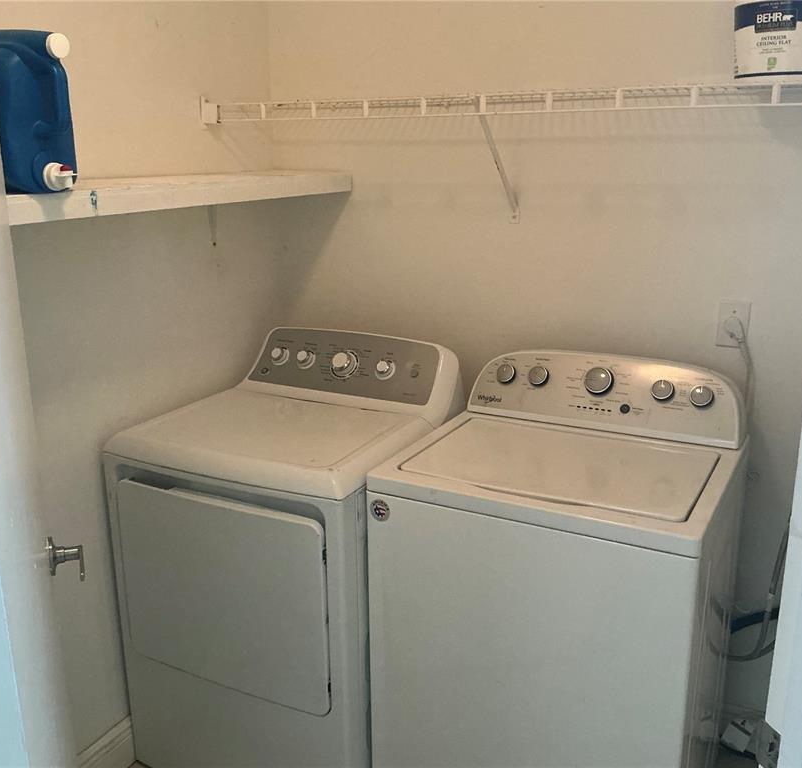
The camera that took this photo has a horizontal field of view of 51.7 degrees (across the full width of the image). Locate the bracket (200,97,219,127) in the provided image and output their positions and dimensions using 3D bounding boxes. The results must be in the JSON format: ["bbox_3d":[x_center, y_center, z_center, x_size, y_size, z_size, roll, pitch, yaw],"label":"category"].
[{"bbox_3d":[-0.511,-0.734,2.233,0.050,0.078,0.030,8,18,26],"label":"bracket"}]

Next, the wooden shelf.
[{"bbox_3d":[-0.587,-0.439,1.903,0.273,0.050,1.400,8,18,26],"label":"wooden shelf"}]

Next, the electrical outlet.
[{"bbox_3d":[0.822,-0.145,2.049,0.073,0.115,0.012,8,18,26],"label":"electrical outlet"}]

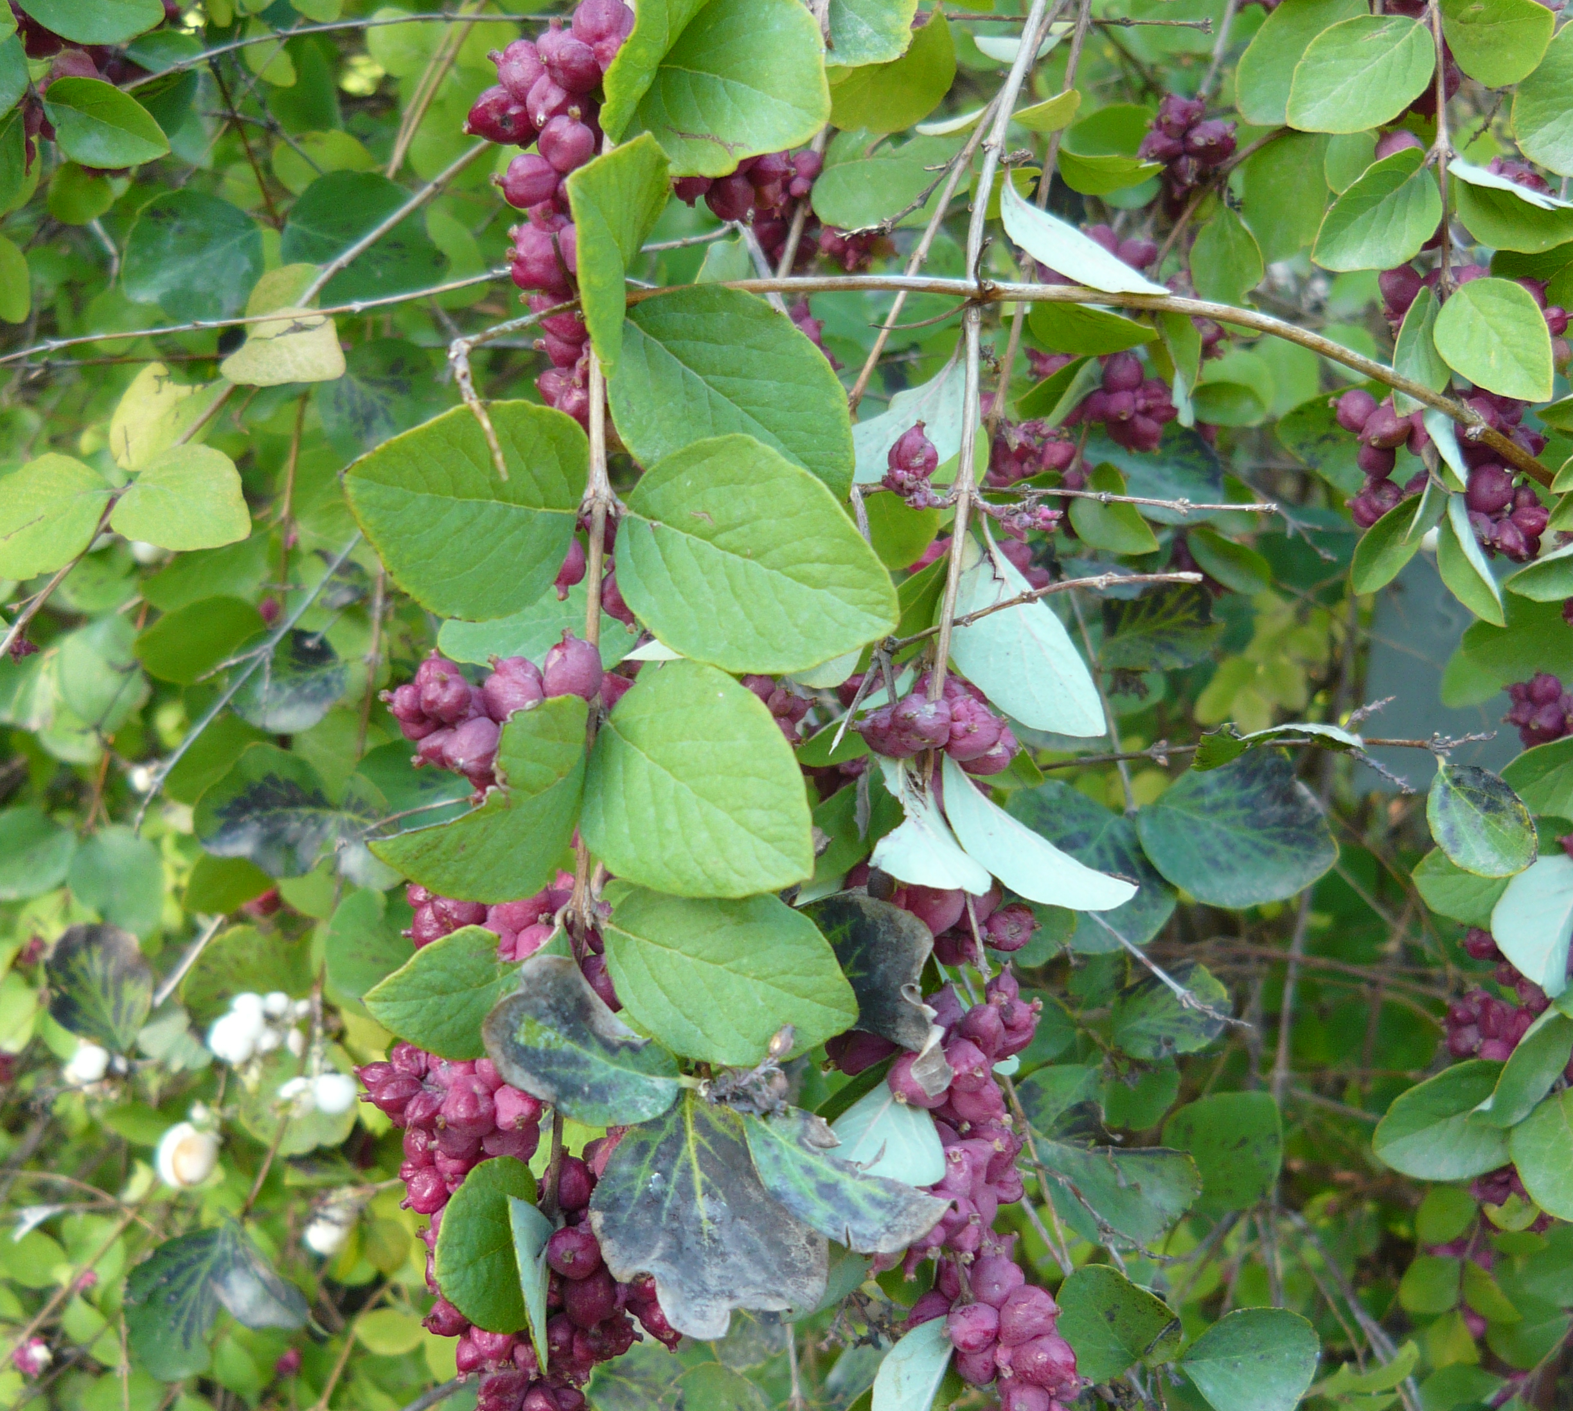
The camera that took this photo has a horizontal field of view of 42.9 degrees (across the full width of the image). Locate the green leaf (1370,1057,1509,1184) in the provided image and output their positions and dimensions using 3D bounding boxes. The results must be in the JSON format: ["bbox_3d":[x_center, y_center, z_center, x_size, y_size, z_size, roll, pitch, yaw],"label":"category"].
[{"bbox_3d":[0.132,0.084,0.400,0.030,0.010,0.022,-12,61,-7],"label":"green leaf"}]

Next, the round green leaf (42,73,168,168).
[{"bbox_3d":[-0.143,-0.122,0.420,0.032,0.009,0.021,25,61,11],"label":"round green leaf"}]

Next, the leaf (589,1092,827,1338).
[{"bbox_3d":[-0.014,0.083,0.330,0.037,0.039,0.012,-8,-14,-5],"label":"leaf"}]

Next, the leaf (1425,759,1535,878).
[{"bbox_3d":[0.150,0.025,0.430,0.020,0.029,0.005,-34,-13,-12],"label":"leaf"}]

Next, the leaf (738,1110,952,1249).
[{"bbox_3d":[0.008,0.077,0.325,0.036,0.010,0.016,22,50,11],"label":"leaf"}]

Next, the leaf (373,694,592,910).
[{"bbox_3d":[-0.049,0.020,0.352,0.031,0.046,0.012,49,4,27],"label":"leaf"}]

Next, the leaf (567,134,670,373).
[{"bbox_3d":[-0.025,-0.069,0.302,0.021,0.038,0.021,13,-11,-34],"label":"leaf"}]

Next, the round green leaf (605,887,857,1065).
[{"bbox_3d":[-0.010,0.044,0.330,0.044,0.033,0.009,20,-26,7],"label":"round green leaf"}]

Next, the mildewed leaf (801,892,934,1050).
[{"bbox_3d":[0.012,0.046,0.341,0.031,0.026,0.008,34,-10,7],"label":"mildewed leaf"}]

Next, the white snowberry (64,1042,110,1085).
[{"bbox_3d":[-0.217,0.111,0.620,0.013,0.013,0.013,0,14,0],"label":"white snowberry"}]

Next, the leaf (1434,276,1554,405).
[{"bbox_3d":[0.147,-0.076,0.415,0.024,0.029,0.005,-44,-9,-16],"label":"leaf"}]

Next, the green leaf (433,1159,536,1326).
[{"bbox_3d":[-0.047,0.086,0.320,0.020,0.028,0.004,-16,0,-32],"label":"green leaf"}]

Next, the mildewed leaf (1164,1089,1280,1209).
[{"bbox_3d":[0.110,0.113,0.504,0.032,0.032,0.006,-11,-17,-3],"label":"mildewed leaf"}]

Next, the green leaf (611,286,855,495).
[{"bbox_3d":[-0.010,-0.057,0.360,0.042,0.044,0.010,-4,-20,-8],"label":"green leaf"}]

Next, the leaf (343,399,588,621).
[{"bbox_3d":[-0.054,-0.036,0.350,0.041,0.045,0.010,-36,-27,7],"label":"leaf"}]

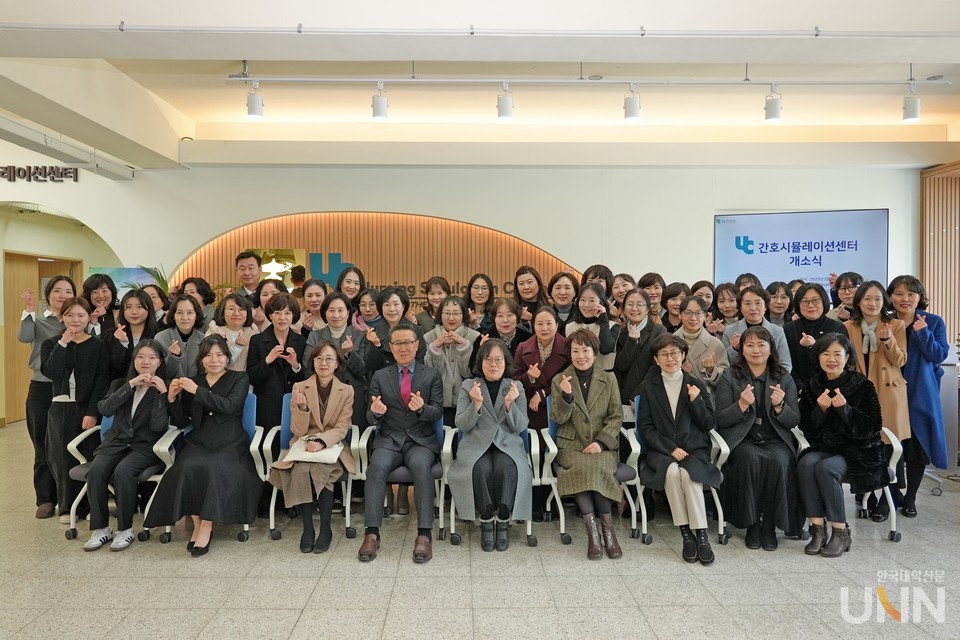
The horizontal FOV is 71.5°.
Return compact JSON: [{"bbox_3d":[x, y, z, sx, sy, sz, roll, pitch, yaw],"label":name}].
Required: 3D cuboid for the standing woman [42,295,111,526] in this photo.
[{"bbox_3d":[-2.808,0.609,4.639,0.450,1.530,0.320,-1,3,-20],"label":"standing woman"}]

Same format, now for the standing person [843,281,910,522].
[{"bbox_3d":[2.722,0.543,4.600,0.460,1.622,0.340,1,1,28],"label":"standing person"}]

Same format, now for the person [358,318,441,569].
[{"bbox_3d":[-0.495,0.719,4.314,0.540,1.345,0.800,0,3,-2],"label":"person"}]

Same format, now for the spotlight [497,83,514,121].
[{"bbox_3d":[0.168,-1.442,4.400,0.115,0.244,0.105,0,1,1],"label":"spotlight"}]

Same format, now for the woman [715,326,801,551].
[{"bbox_3d":[1.814,0.729,4.405,0.540,1.315,0.720,1,3,12],"label":"woman"}]

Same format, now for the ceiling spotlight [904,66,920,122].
[{"bbox_3d":[2.894,-1.517,4.460,0.105,0.371,0.100,0,1,1],"label":"ceiling spotlight"}]

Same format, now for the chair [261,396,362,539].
[{"bbox_3d":[-1.077,0.926,4.333,0.610,0.840,0.570,0,1,-5],"label":"chair"}]

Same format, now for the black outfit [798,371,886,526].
[{"bbox_3d":[2.299,0.778,4.260,0.540,0.860,0.600,1,2,24],"label":"black outfit"}]

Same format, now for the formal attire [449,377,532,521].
[{"bbox_3d":[0.067,0.810,4.281,0.500,0.855,0.560,0,1,1],"label":"formal attire"}]

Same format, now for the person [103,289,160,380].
[{"bbox_3d":[-2.483,0.561,4.750,0.470,1.554,0.340,0,1,-20],"label":"person"}]

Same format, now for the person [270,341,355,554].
[{"bbox_3d":[-1.044,0.744,4.199,0.500,1.210,0.690,0,1,-8],"label":"person"}]

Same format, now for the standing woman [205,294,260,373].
[{"bbox_3d":[-1.856,0.569,5.035,0.460,1.520,0.340,0,1,-17],"label":"standing woman"}]

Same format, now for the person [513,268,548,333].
[{"bbox_3d":[0.408,0.448,5.392,0.470,1.745,0.330,0,1,5],"label":"person"}]

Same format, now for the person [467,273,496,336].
[{"bbox_3d":[0.012,0.489,5.150,0.470,1.694,0.340,0,1,-2],"label":"person"}]

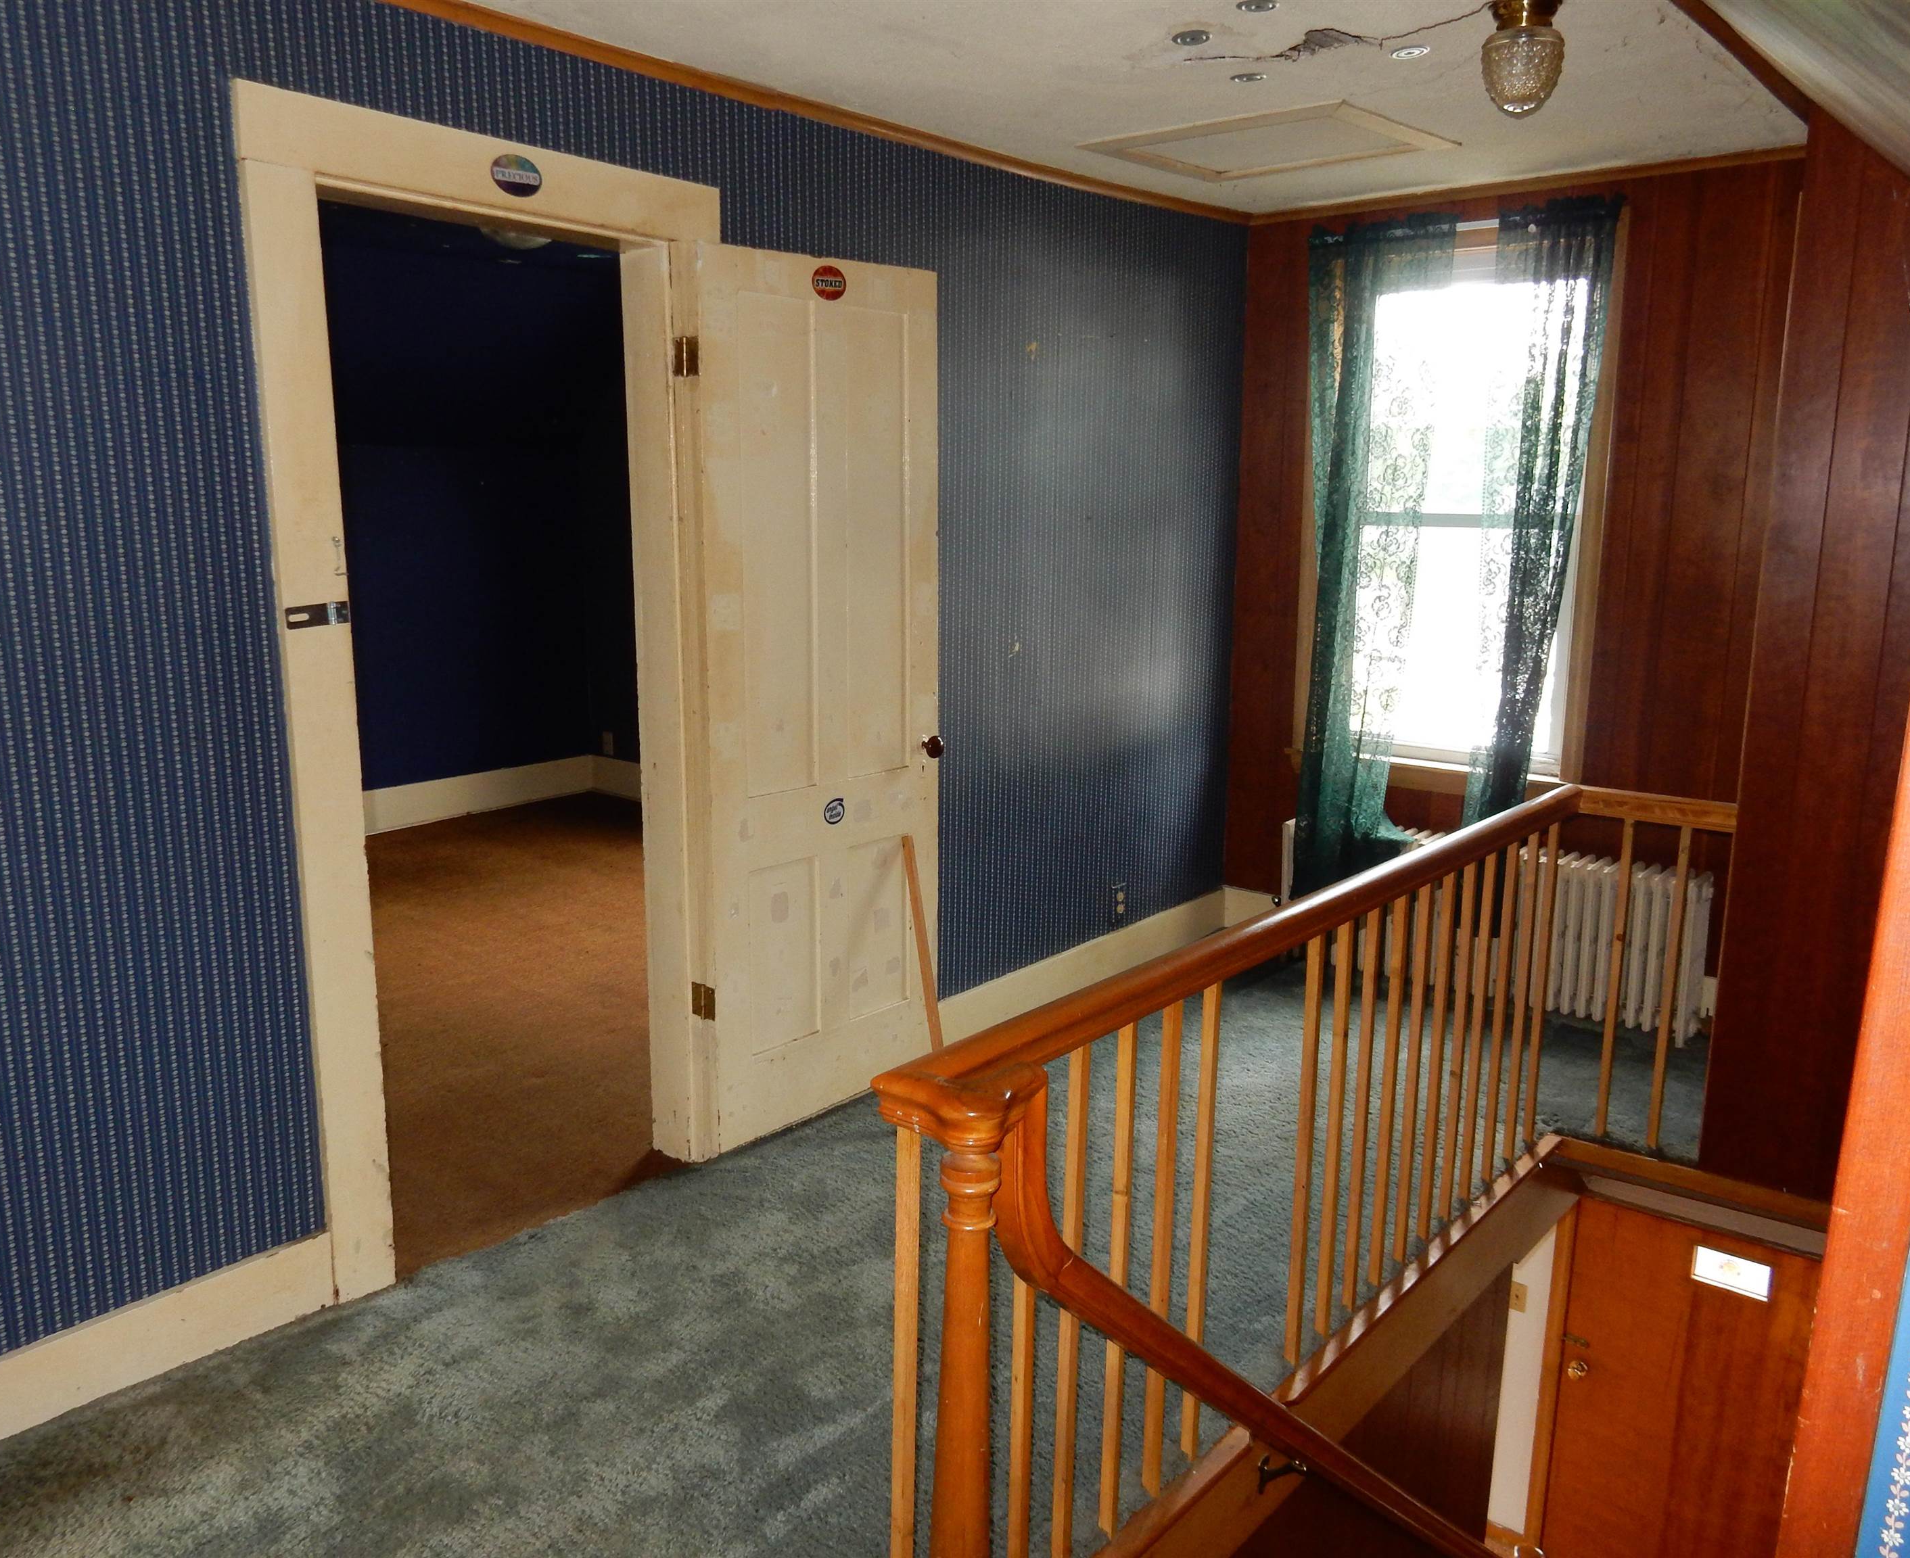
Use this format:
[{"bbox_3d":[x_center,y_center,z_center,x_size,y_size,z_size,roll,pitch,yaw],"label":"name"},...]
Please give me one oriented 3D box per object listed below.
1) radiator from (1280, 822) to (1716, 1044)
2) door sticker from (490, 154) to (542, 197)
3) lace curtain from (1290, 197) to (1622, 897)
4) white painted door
[{"bbox_3d":[1.584,0.427,4.540,1.240,0.477,0.172,9,13,38],"label":"radiator"},{"bbox_3d":[-0.815,-1.126,2.797,0.004,0.075,0.113,9,13,38],"label":"door sticker"},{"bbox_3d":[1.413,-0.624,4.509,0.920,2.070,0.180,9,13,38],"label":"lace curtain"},{"bbox_3d":[-0.302,-0.176,3.532,0.040,1.985,0.715,10,14,43],"label":"white painted door"}]

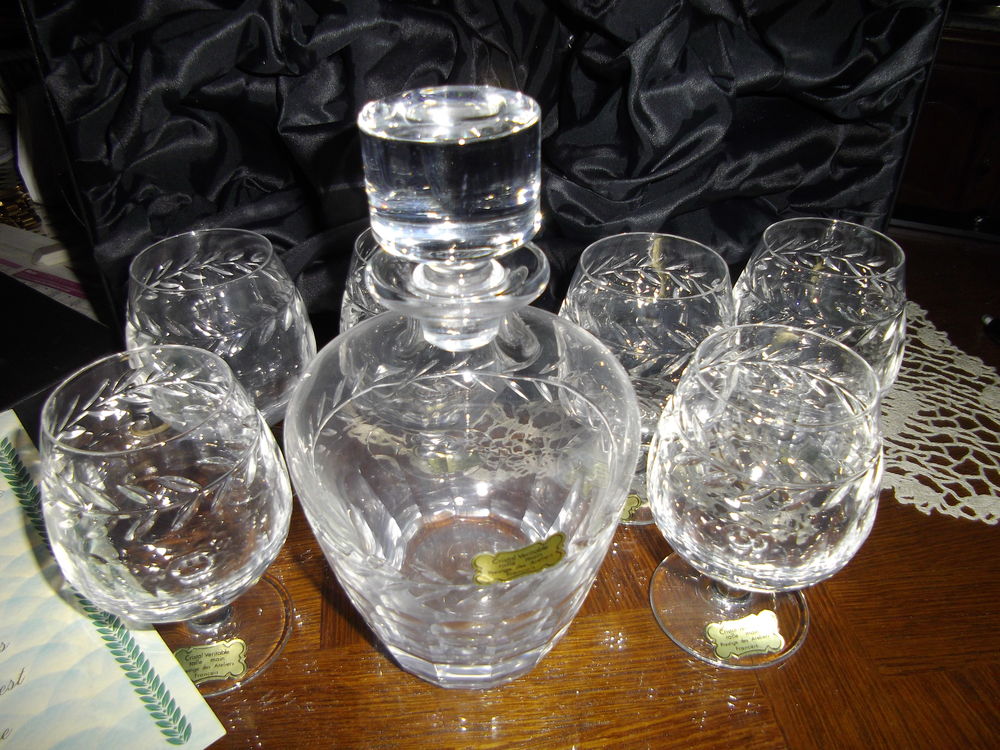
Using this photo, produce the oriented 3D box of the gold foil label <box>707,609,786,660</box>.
[{"bbox_3d":[0.101,0.107,0.320,0.030,0.001,0.018,-7,44,-8],"label":"gold foil label"}]

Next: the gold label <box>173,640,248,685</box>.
[{"bbox_3d":[-0.116,0.115,0.310,0.030,0.001,0.017,-7,44,-9],"label":"gold label"}]

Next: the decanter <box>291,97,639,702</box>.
[{"bbox_3d":[-0.013,0.014,0.276,0.125,0.213,0.125,0,35,0],"label":"decanter"}]

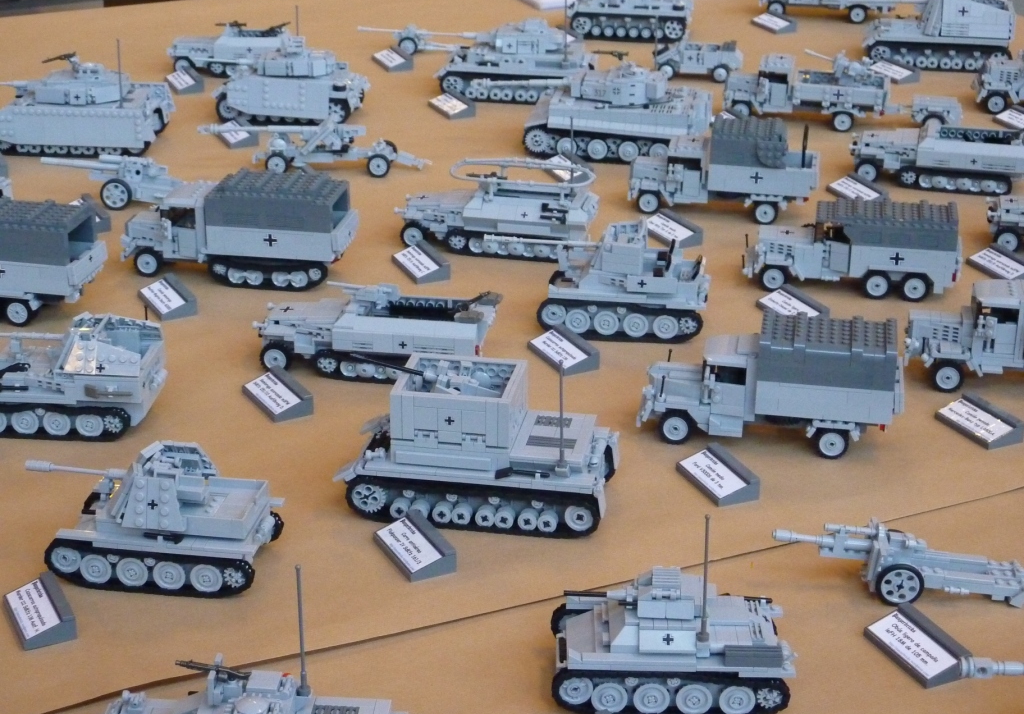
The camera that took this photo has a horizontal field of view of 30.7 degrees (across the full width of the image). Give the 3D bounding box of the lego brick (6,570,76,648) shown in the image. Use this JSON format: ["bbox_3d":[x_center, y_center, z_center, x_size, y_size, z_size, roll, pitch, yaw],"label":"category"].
[{"bbox_3d":[-0.288,0.153,1.137,0.032,0.016,0.064,-10,26,-23],"label":"lego brick"}]

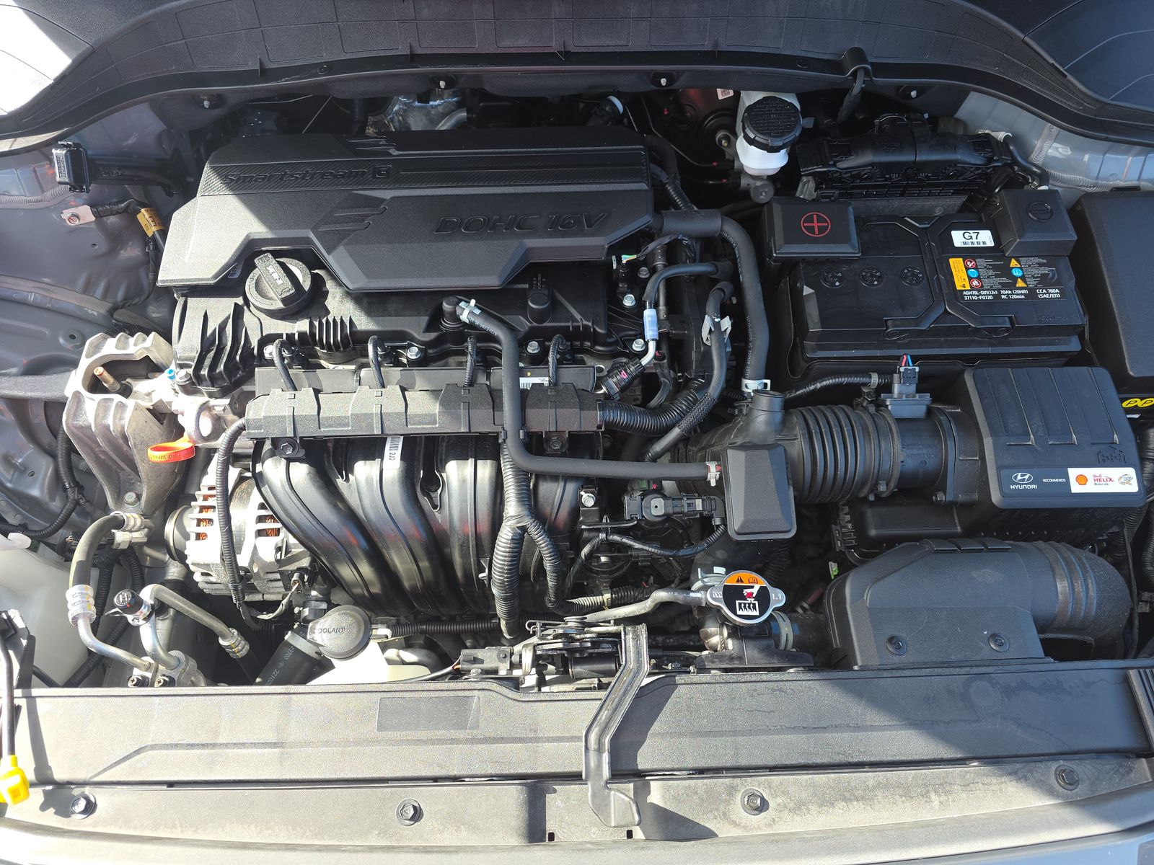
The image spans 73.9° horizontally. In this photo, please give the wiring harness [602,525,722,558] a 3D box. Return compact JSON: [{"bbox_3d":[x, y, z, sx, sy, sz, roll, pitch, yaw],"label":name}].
[{"bbox_3d":[0.087,0.111,0.774,0.122,0.035,0.025,-2,64,0],"label":"wiring harness"}]

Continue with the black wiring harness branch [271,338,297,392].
[{"bbox_3d":[-0.263,-0.060,0.690,0.022,0.028,0.043,-2,64,1],"label":"black wiring harness branch"}]

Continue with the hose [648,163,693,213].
[{"bbox_3d":[0.110,-0.281,0.885,0.020,0.030,0.080,-39,71,-16],"label":"hose"}]

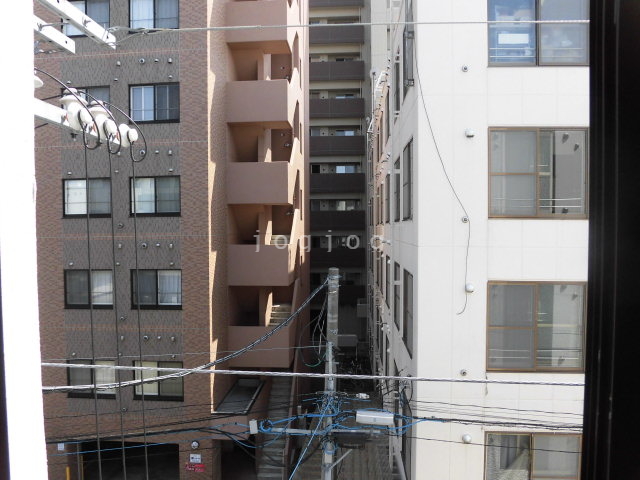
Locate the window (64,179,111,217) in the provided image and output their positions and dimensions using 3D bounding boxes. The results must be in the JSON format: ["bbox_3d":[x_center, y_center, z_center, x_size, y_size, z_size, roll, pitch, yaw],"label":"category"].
[{"bbox_3d":[-7.124,-1.284,13.639,1.524,1.215,0.120,0,2,5],"label":"window"}]

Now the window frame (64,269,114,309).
[{"bbox_3d":[-7.349,1.567,14.108,1.626,1.261,0.120,0,2,4],"label":"window frame"}]

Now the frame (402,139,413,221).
[{"bbox_3d":[1.884,-1.219,9.357,0.120,1.626,1.826,0,2,5],"label":"frame"}]

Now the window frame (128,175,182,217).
[{"bbox_3d":[-5.139,-1.358,13.861,1.637,1.247,0.120,0,2,4],"label":"window frame"}]

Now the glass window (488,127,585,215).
[{"bbox_3d":[3.853,-1.177,7.837,1.718,1.628,0.120,0,2,3],"label":"glass window"}]

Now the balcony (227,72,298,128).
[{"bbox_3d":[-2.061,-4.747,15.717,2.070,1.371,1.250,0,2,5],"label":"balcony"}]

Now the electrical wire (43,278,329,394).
[{"bbox_3d":[-1.400,1.270,6.350,0.120,1.050,4.500,1,2,43],"label":"electrical wire"}]

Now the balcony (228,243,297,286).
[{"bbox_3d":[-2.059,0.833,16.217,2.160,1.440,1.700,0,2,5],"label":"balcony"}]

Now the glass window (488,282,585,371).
[{"bbox_3d":[3.742,1.503,7.716,1.638,1.562,0.120,0,2,3],"label":"glass window"}]

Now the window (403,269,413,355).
[{"bbox_3d":[1.889,1.518,9.412,0.120,1.676,1.782,0,2,5],"label":"window"}]

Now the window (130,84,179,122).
[{"bbox_3d":[-4.947,-4.089,13.326,1.568,1.200,0.120,0,2,5],"label":"window"}]

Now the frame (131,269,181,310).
[{"bbox_3d":[-5.133,1.556,13.941,1.637,1.261,0.120,0,2,4],"label":"frame"}]

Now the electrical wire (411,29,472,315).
[{"bbox_3d":[2.170,-1.193,7.909,1.023,5.080,0.120,0,2,3],"label":"electrical wire"}]

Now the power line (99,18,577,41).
[{"bbox_3d":[0.131,-1.402,2.910,3.181,0.090,0.060,0,2,3],"label":"power line"}]

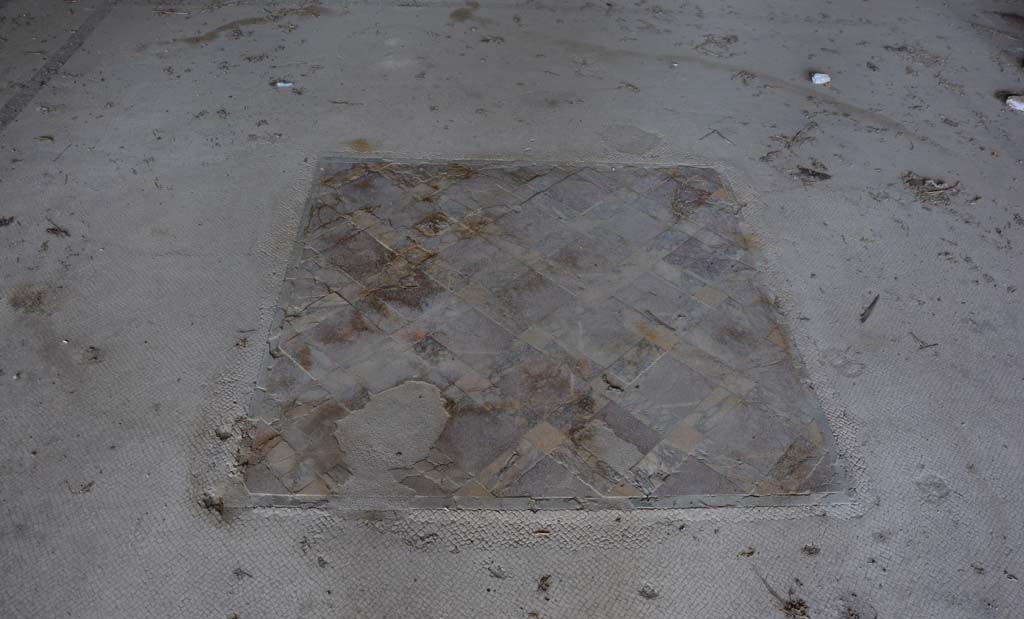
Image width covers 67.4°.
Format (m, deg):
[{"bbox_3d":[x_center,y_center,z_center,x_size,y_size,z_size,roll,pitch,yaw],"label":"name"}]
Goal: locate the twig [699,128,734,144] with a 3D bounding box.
[{"bbox_3d":[0.815,-0.691,3.037,0.144,0.014,0.104,10,44,6],"label":"twig"}]

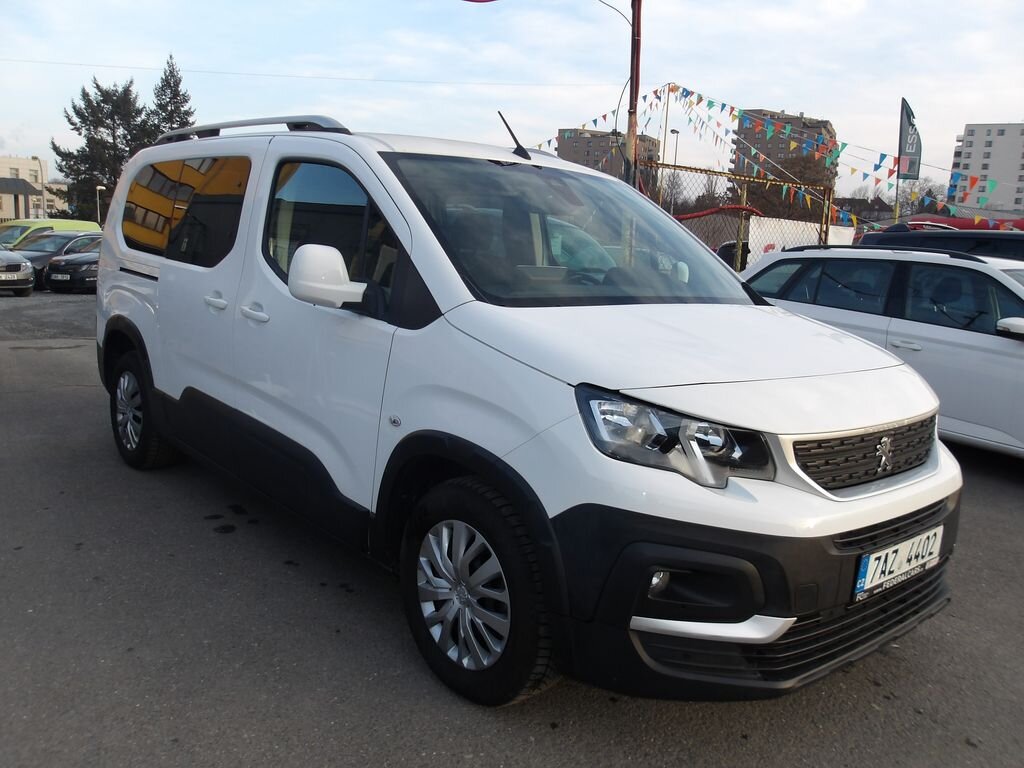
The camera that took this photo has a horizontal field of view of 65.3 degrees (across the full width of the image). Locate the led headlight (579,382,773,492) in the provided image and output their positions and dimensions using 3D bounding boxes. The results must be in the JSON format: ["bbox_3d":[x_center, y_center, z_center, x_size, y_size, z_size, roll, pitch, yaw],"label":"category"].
[{"bbox_3d":[0.411,0.139,1.962,0.405,0.240,0.370,-5,12,-42],"label":"led headlight"}]

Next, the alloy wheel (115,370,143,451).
[{"bbox_3d":[-2.096,0.152,4.514,0.140,0.430,0.430,-5,12,-42],"label":"alloy wheel"}]

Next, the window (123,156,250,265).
[{"bbox_3d":[-1.618,-0.840,3.858,0.070,0.510,1.490,8,3,-43],"label":"window"}]

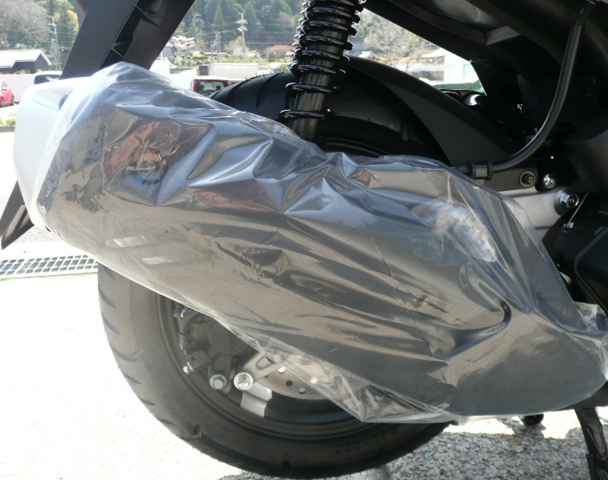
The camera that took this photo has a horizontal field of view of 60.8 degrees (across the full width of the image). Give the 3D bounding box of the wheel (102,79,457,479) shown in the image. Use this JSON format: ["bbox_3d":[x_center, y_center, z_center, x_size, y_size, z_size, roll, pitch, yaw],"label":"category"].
[{"bbox_3d":[0.011,0.060,0.664,0.530,0.530,0.143,-2,12,-3],"label":"wheel"}]

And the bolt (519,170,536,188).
[{"bbox_3d":[0.240,-0.065,0.556,0.018,0.018,0.012,-2,12,-3],"label":"bolt"}]

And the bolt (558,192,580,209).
[{"bbox_3d":[0.284,-0.042,0.553,0.016,0.016,0.015,-2,12,-3],"label":"bolt"}]

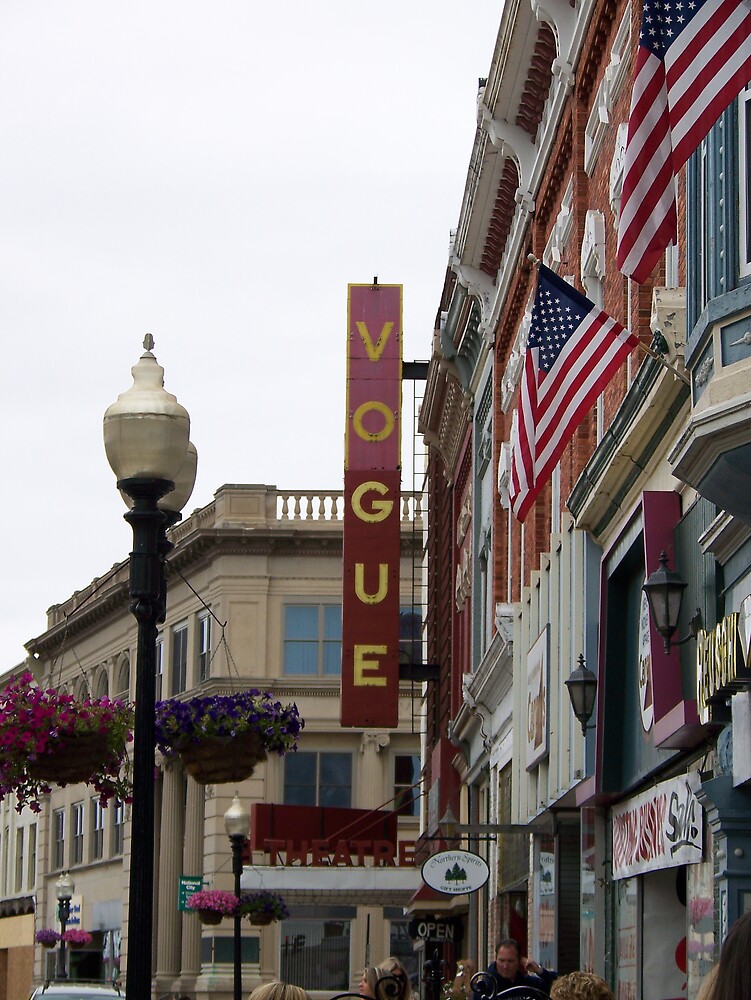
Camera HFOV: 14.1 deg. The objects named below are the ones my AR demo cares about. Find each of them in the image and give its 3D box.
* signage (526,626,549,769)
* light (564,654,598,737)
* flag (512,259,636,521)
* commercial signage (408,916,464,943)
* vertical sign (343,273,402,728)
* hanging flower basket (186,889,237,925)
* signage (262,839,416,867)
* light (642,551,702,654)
[{"bbox_3d":[1.855,2.297,34.775,0.060,1.380,2.600,1,-9,-1],"label":"signage"},{"bbox_3d":[1.886,1.733,26.878,0.420,0.735,0.320,1,-9,-1],"label":"light"},{"bbox_3d":[1.387,-0.740,21.242,0.900,1.780,0.350,1,-9,-1],"label":"flag"},{"bbox_3d":[0.975,6.857,48.508,0.900,0.430,0.060,1,-9,-1],"label":"commercial signage"},{"bbox_3d":[-0.065,0.082,60.500,1.080,8.950,0.400,1,-9,-1],"label":"vertical sign"},{"bbox_3d":[-2.734,6.834,50.971,0.840,0.600,0.840,1,-9,-1],"label":"hanging flower basket"},{"bbox_3d":[-0.672,6.638,57.112,2.950,0.520,0.150,-1,-9,10],"label":"signage"},{"bbox_3d":[2.072,0.723,21.187,0.420,0.720,0.320,1,-9,-1],"label":"light"}]

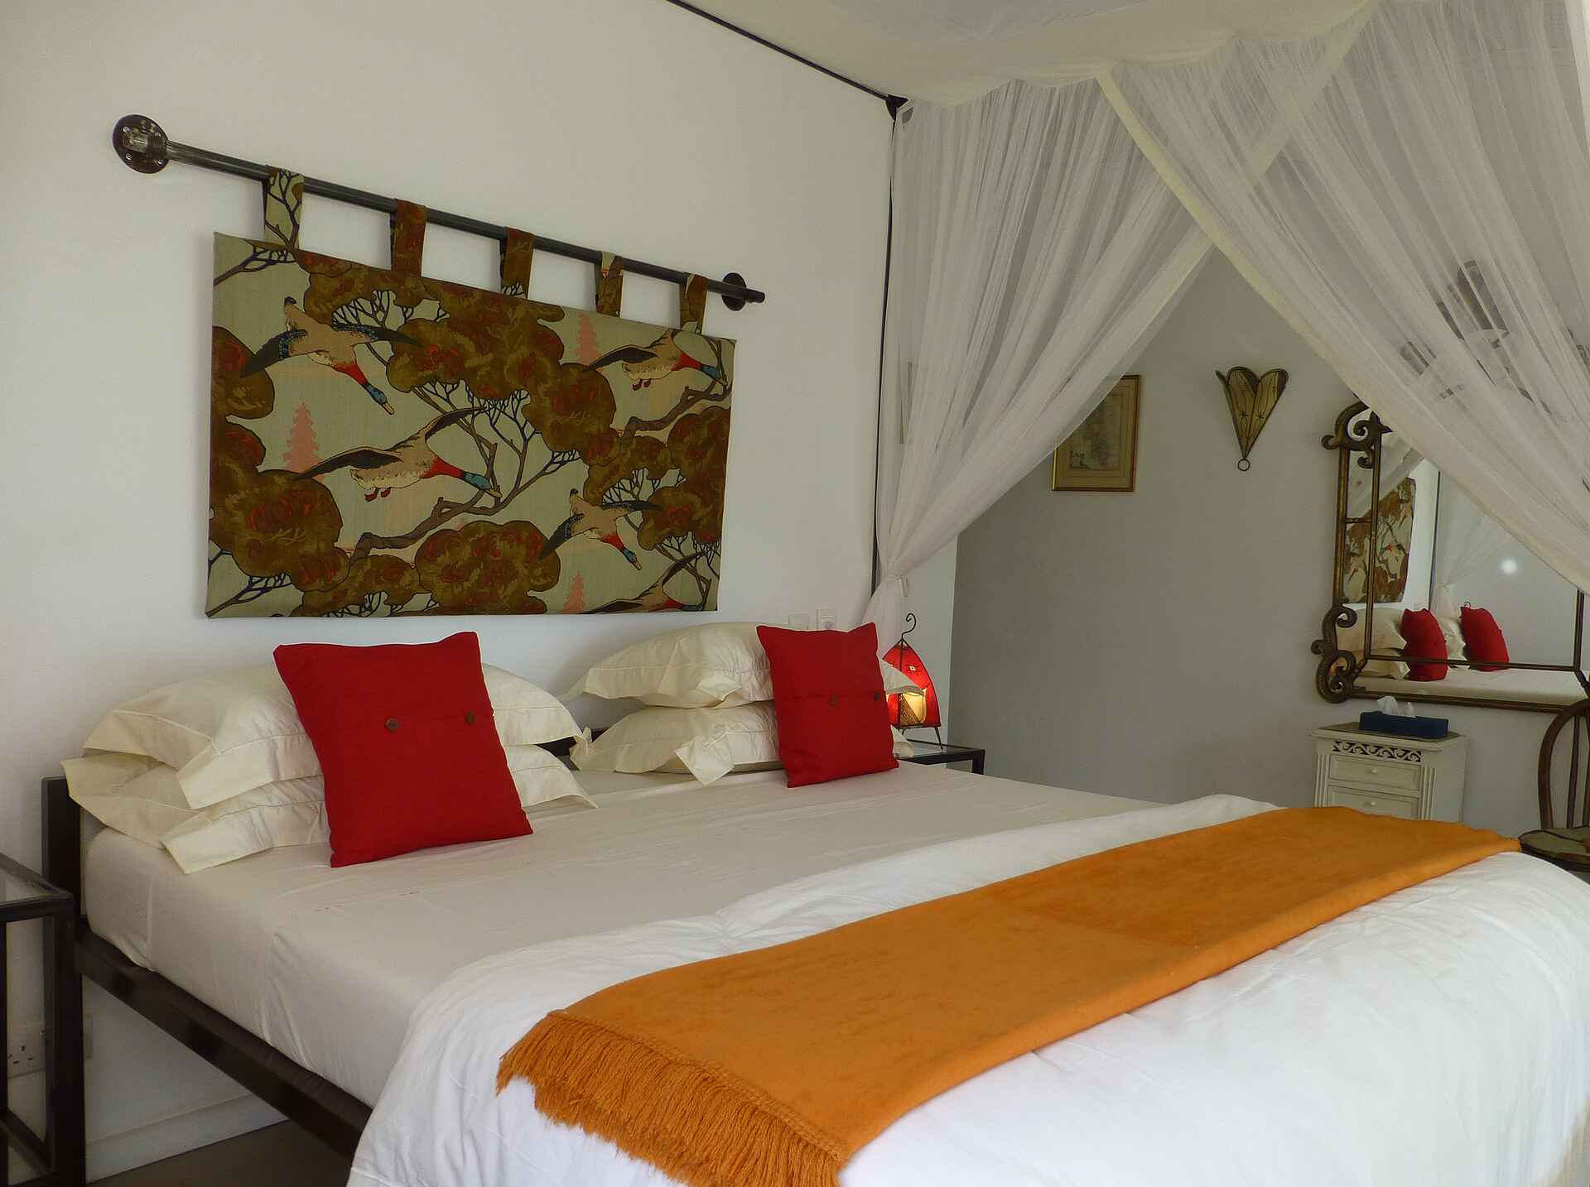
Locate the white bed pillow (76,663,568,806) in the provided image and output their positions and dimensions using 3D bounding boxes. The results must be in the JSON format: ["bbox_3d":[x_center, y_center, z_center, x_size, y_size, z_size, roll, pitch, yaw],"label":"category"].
[{"bbox_3d":[-0.915,0.262,2.288,0.457,0.194,0.860,4,3,42],"label":"white bed pillow"}]

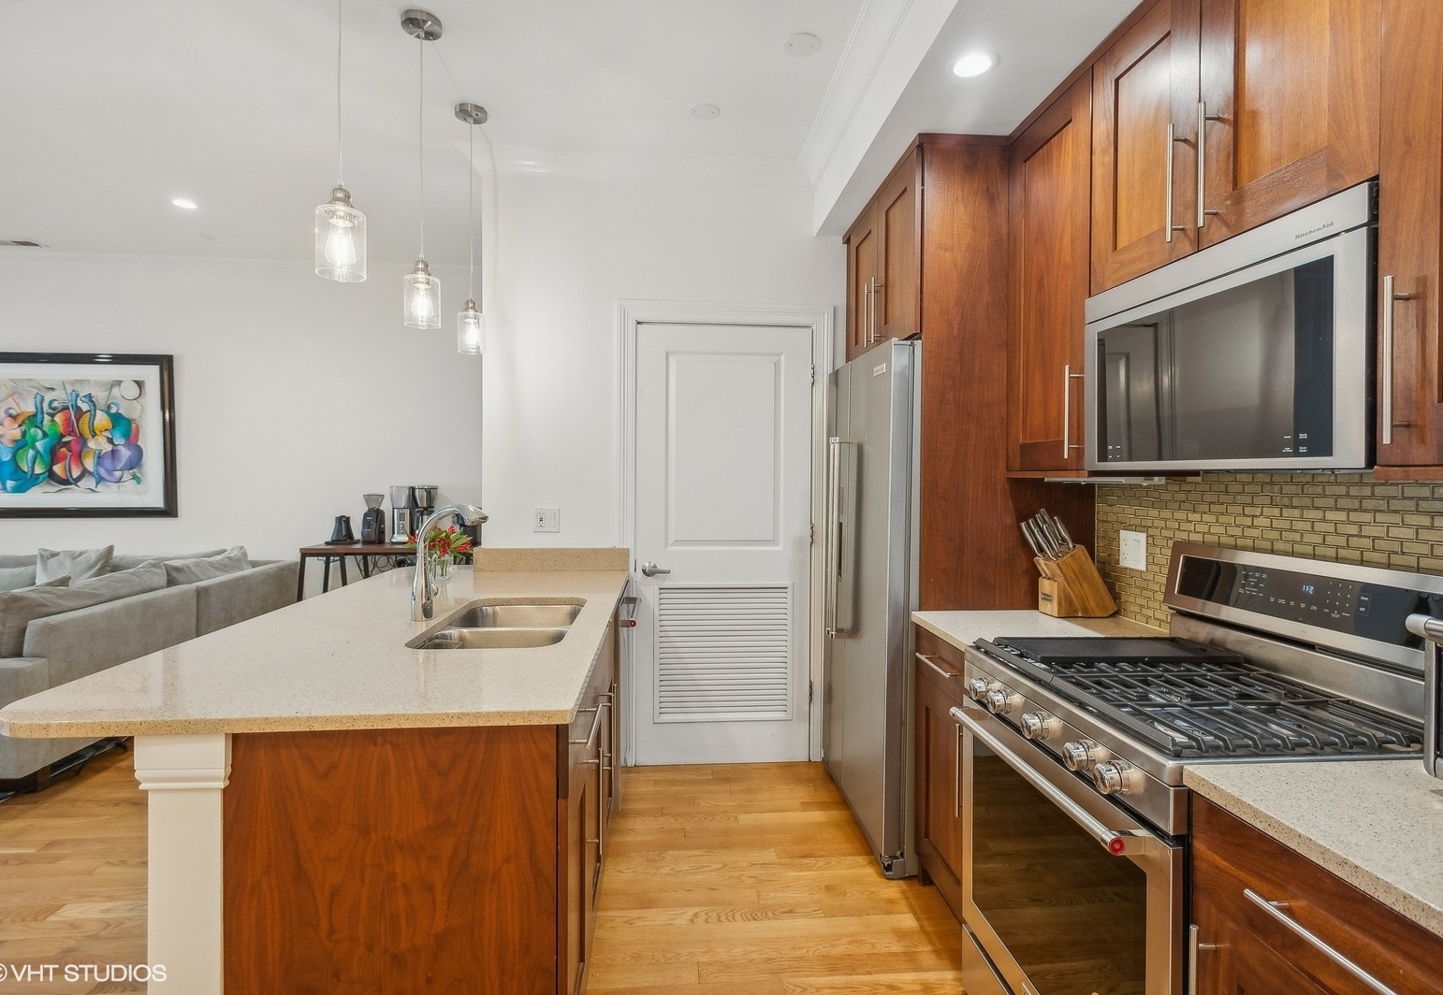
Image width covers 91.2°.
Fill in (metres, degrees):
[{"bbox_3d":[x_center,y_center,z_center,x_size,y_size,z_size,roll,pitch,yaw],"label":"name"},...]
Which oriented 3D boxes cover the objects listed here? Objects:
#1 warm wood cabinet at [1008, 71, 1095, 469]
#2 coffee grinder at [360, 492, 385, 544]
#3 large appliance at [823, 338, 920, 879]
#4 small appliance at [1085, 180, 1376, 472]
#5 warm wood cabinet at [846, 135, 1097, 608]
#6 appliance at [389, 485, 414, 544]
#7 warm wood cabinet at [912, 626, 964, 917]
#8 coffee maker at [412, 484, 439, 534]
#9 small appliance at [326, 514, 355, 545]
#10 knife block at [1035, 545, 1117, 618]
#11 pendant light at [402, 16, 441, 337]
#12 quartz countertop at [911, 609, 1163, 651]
[{"bbox_3d":[1.097,-0.588,2.089,0.335,1.063,0.450,0,2,-4],"label":"warm wood cabinet"},{"bbox_3d":[-2.354,0.142,4.770,0.125,0.339,0.160,0,2,-12],"label":"coffee grinder"},{"bbox_3d":[0.834,0.365,2.813,0.725,1.800,0.910,0,2,-4],"label":"large appliance"},{"bbox_3d":[1.145,-0.279,1.490,0.350,0.448,0.758,0,2,-4],"label":"small appliance"},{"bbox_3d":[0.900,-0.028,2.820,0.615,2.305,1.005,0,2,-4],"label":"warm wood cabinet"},{"bbox_3d":[-2.221,0.124,4.979,0.153,0.397,0.170,0,1,-4],"label":"appliance"},{"bbox_3d":[0.942,0.852,2.118,0.625,0.881,0.450,0,2,-4],"label":"warm wood cabinet"},{"bbox_3d":[-2.005,0.114,4.796,0.180,0.395,0.180,0,2,-7],"label":"coffee maker"},{"bbox_3d":[-2.555,0.216,4.757,0.190,0.189,0.260,-1,2,-34],"label":"small appliance"},{"bbox_3d":[1.139,0.262,2.273,0.210,0.225,0.113,0,2,-4],"label":"knife block"},{"bbox_3d":[-0.943,-1.018,2.227,0.126,0.967,0.126,0,2,-4],"label":"pendant light"},{"bbox_3d":[0.944,0.395,2.103,0.635,0.033,0.455,0,2,-4],"label":"quartz countertop"}]

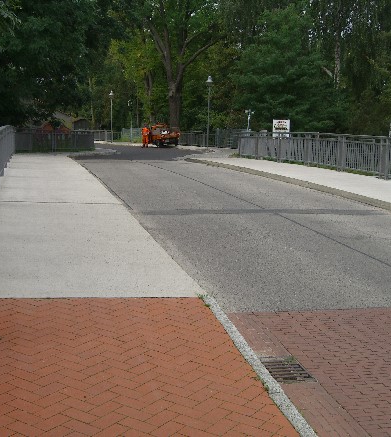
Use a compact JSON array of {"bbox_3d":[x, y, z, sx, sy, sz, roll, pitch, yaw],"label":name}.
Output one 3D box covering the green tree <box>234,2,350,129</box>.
[{"bbox_3d":[6.200,-9.000,50.500,7.600,9.600,7.400,0,7,0],"label":"green tree"}]

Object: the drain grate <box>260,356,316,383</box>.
[{"bbox_3d":[0.548,0.980,4.930,0.320,0.040,0.480,-2,10,-12],"label":"drain grate"}]

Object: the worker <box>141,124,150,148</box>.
[{"bbox_3d":[-3.650,-6.020,56.500,0.600,1.780,0.380,0,7,-3],"label":"worker"}]

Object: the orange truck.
[{"bbox_3d":[-2.440,-6.300,58.800,1.750,1.850,4.800,-2,7,-13],"label":"orange truck"}]

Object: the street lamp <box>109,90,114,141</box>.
[{"bbox_3d":[-7.870,-9.600,73.000,0.450,4.950,0.450,0,7,0],"label":"street lamp"}]

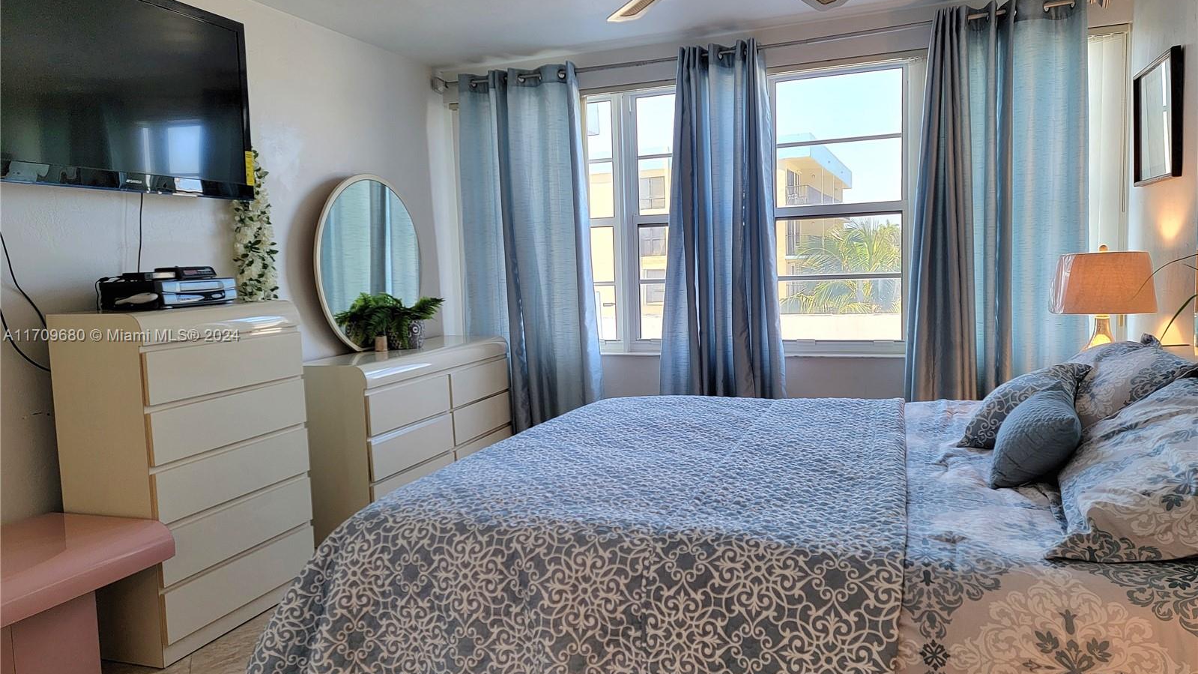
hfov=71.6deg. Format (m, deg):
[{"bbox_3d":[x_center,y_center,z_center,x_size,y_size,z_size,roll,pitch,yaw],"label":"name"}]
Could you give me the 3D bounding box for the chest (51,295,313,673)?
[{"bbox_3d":[-1.489,0.467,3.068,0.405,1.152,0.737,0,6,21],"label":"chest"}]

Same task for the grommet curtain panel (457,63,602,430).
[{"bbox_3d":[-0.401,-0.385,4.753,0.870,2.220,0.140,0,6,21],"label":"grommet curtain panel"}]

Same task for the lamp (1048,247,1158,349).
[{"bbox_3d":[1.907,-0.046,3.159,0.320,0.600,0.320,0,6,21],"label":"lamp"}]

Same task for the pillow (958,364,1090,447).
[{"bbox_3d":[1.364,0.206,2.684,0.420,0.160,0.410,-42,-15,26],"label":"pillow"}]

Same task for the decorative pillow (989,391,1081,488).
[{"bbox_3d":[1.198,0.274,2.281,0.300,0.150,0.330,-47,-17,25],"label":"decorative pillow"}]

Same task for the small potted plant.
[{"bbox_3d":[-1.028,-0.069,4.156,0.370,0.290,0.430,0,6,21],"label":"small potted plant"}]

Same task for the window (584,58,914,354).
[{"bbox_3d":[0.718,-0.635,4.426,1.800,1.480,0.100,0,6,21],"label":"window"}]

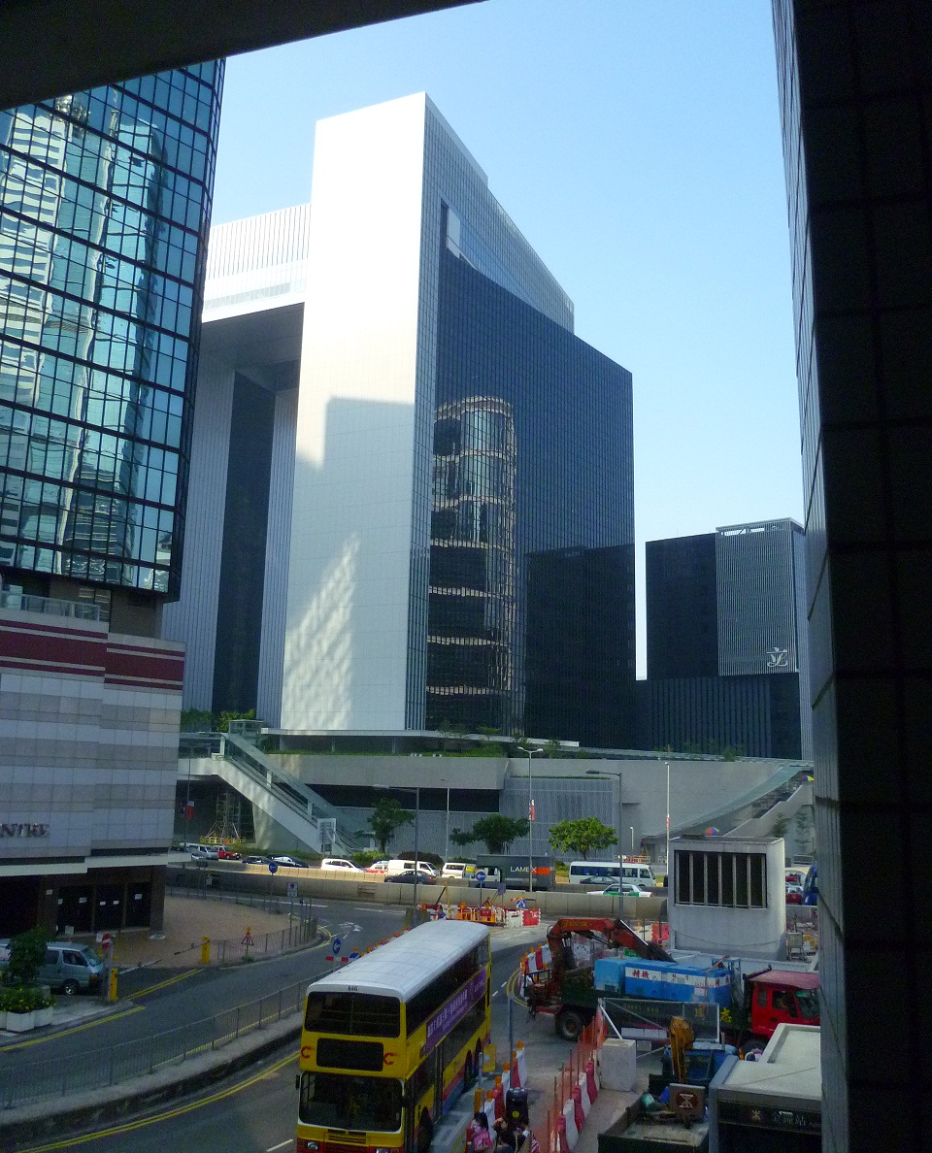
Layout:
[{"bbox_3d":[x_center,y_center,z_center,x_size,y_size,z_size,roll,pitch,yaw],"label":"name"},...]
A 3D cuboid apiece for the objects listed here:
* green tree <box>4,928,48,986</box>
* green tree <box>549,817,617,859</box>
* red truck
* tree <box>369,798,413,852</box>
[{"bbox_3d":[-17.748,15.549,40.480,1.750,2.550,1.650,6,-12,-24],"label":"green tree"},{"bbox_3d":[11.726,26.971,100.734,6.600,5.630,7.100,1,-11,0],"label":"green tree"},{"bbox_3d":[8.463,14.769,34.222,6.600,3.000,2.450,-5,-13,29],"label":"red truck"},{"bbox_3d":[-7.972,26.527,104.814,4.300,7.030,4.500,1,-11,0],"label":"tree"}]

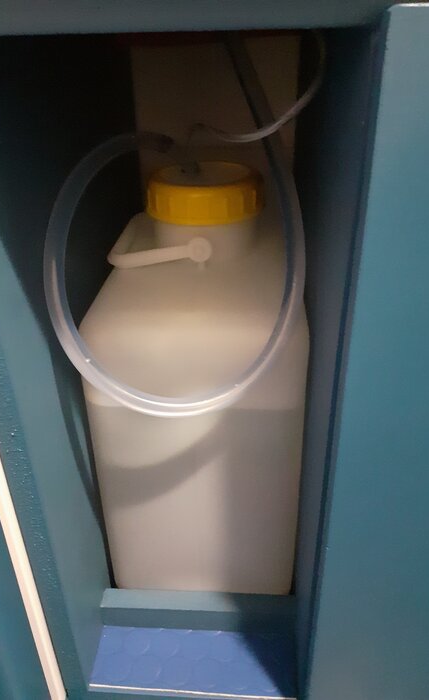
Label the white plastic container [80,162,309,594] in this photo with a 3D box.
[{"bbox_3d":[-0.007,0.014,0.573,0.175,0.382,0.285,1,29,3],"label":"white plastic container"}]

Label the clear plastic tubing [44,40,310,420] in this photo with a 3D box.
[{"bbox_3d":[-0.020,-0.098,0.389,0.173,0.245,0.205,1,29,3],"label":"clear plastic tubing"}]

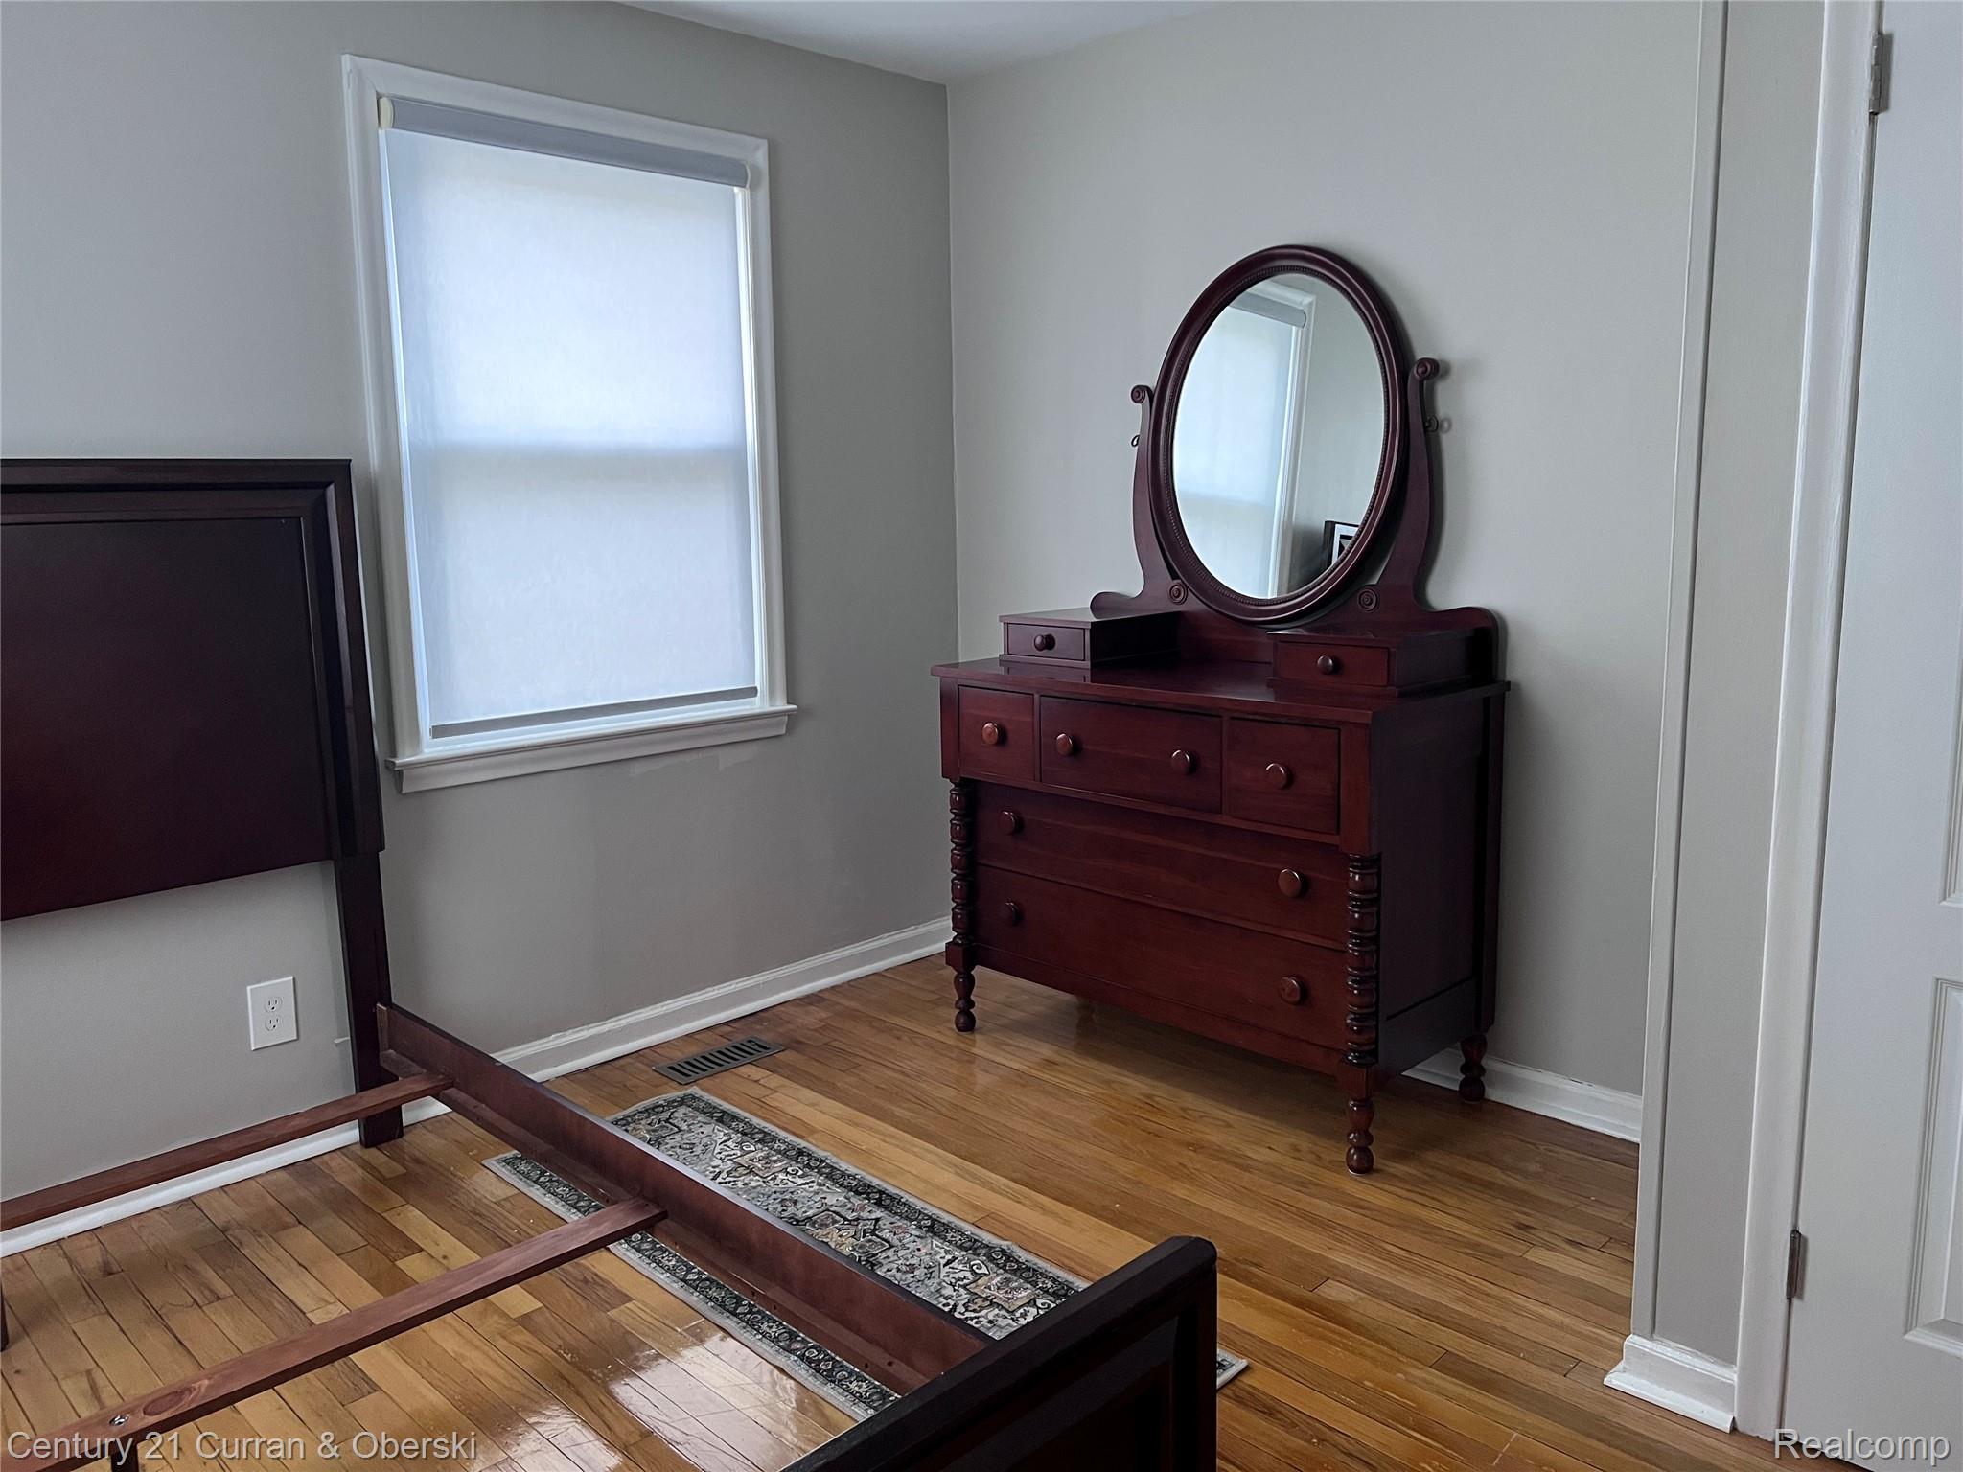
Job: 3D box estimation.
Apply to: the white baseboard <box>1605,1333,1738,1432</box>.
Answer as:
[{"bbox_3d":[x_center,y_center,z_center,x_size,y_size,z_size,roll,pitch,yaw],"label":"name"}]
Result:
[{"bbox_3d":[0.996,0.923,2.127,0.034,0.082,0.175,-10,13,-44],"label":"white baseboard"}]

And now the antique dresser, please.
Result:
[{"bbox_3d":[0.490,-0.141,3.288,0.565,1.840,1.175,-10,13,-44],"label":"antique dresser"}]

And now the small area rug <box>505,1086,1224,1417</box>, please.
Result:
[{"bbox_3d":[-0.300,0.908,2.617,0.515,0.010,1.545,-10,12,-43],"label":"small area rug"}]

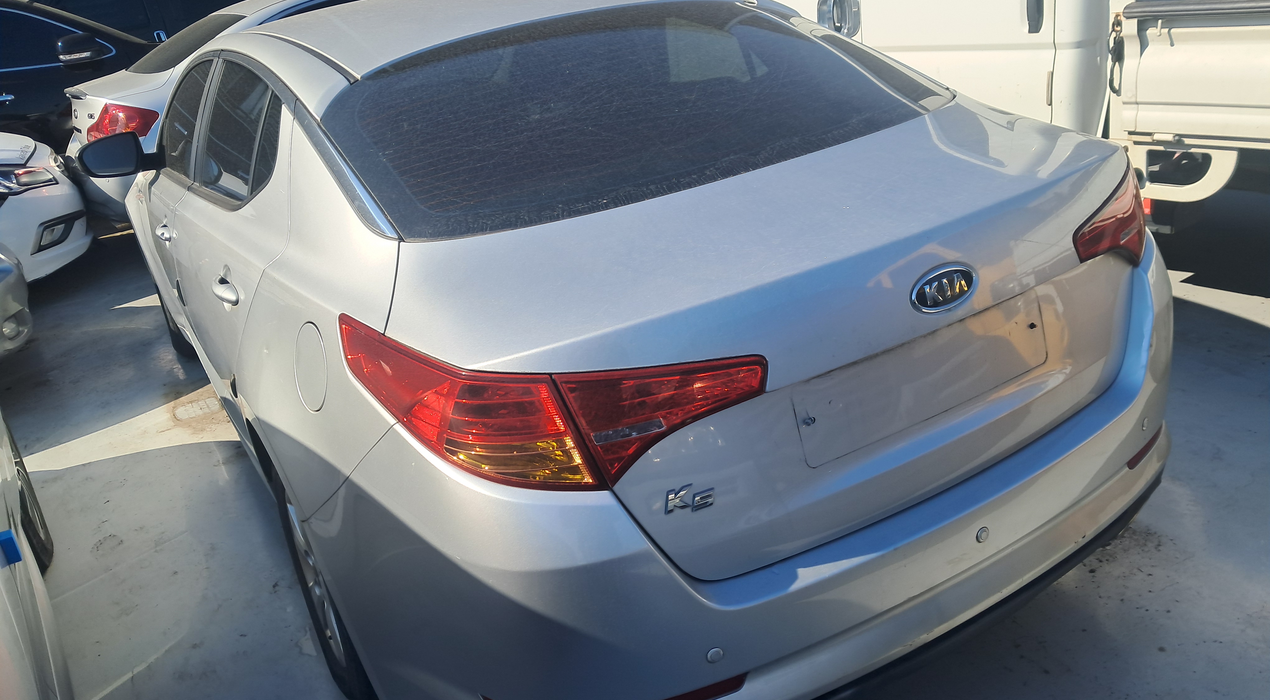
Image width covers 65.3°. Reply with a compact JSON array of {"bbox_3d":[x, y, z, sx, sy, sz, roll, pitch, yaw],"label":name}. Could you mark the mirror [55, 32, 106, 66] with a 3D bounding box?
[{"bbox_3d":[-4.301,-2.325,7.675,0.180,0.200,0.280,-12,23,-9],"label":"mirror"}]

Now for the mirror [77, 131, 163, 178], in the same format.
[{"bbox_3d":[-1.882,-0.716,3.609,0.270,0.165,0.160,-19,25,-27],"label":"mirror"}]

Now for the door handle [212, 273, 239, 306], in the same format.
[{"bbox_3d":[-0.883,-0.126,2.147,0.050,0.040,0.200,-20,26,-25],"label":"door handle"}]

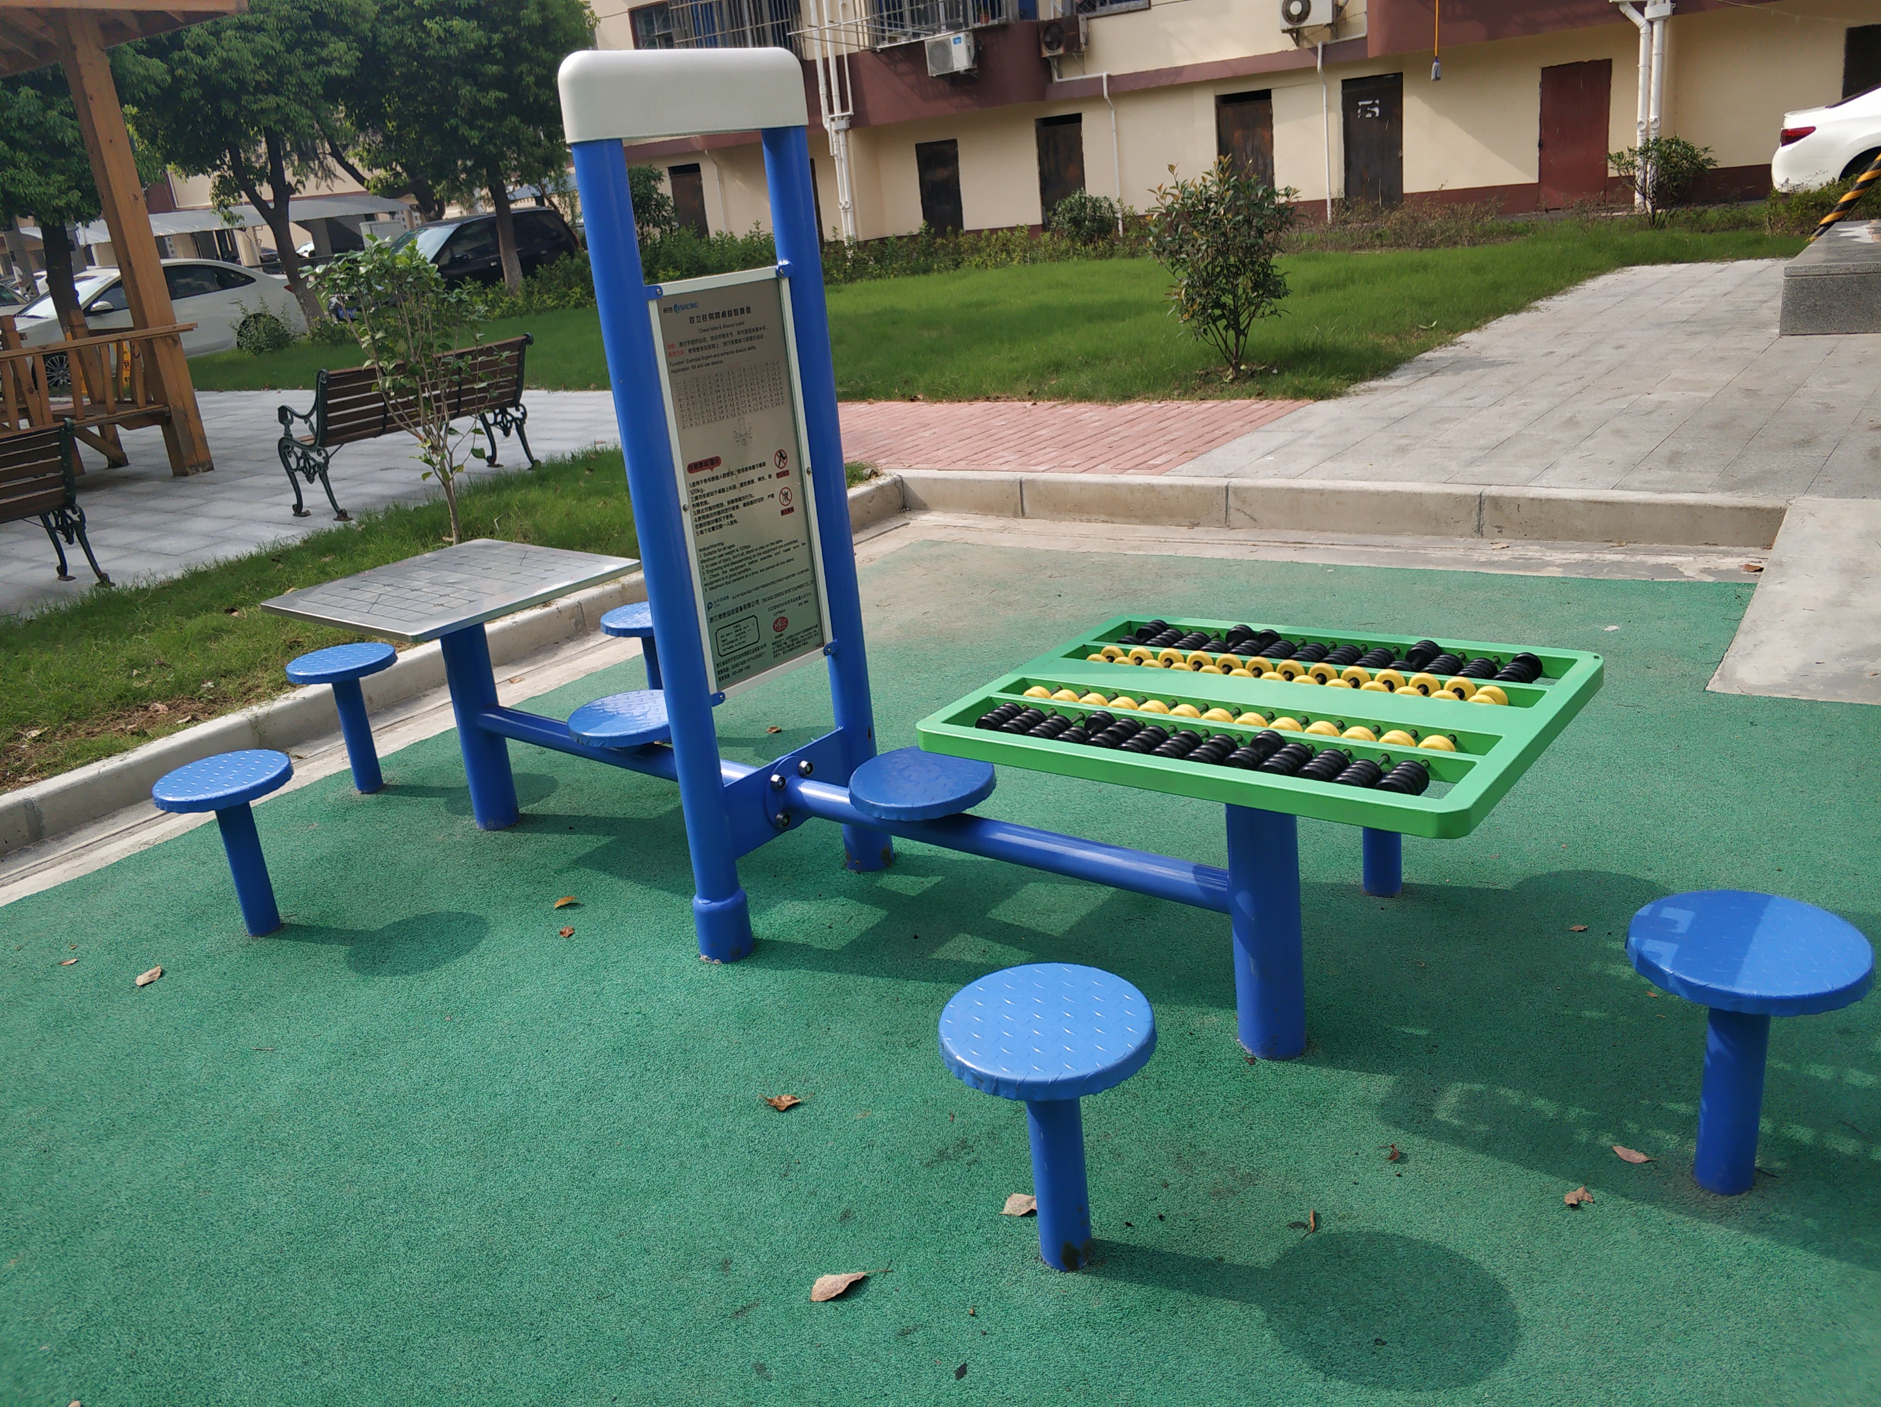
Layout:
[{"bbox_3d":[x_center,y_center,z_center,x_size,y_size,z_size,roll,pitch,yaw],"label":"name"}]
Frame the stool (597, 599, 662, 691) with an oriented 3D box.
[{"bbox_3d":[-0.816,-0.076,4.303,0.296,0.388,0.296,9,24,36],"label":"stool"}]

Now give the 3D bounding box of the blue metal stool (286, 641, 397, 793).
[{"bbox_3d":[-1.663,0.059,4.176,0.296,0.388,0.296,9,24,36],"label":"blue metal stool"}]

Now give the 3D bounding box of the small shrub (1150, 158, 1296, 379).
[{"bbox_3d":[1.599,-2.477,8.287,0.831,1.178,0.831,9,24,36],"label":"small shrub"}]

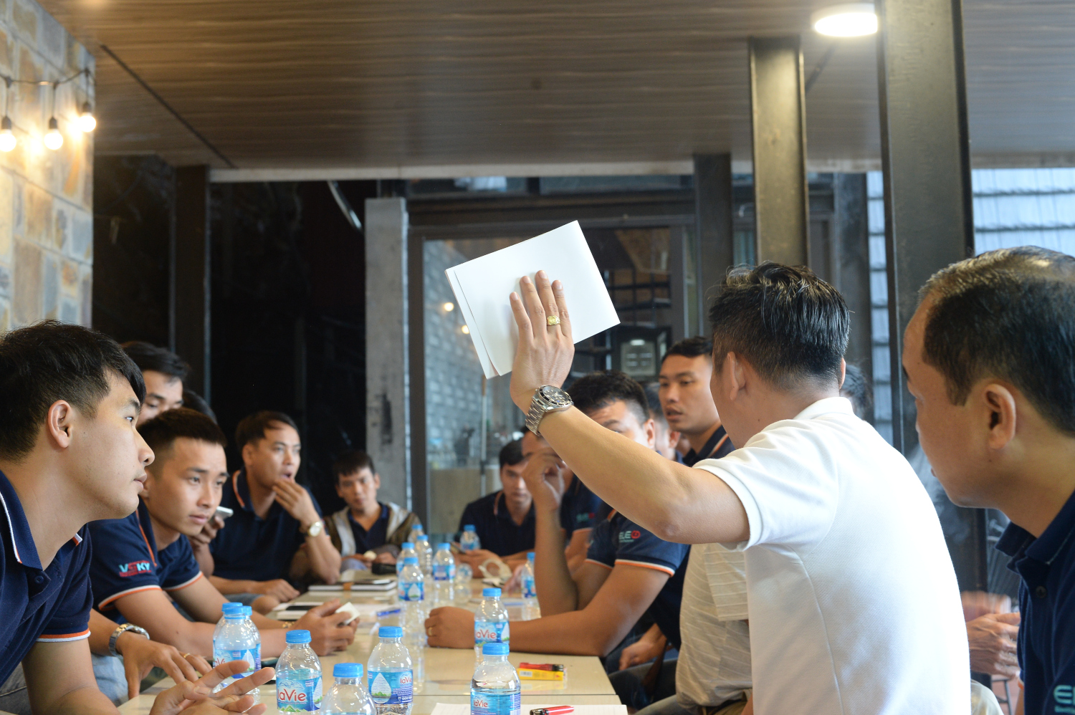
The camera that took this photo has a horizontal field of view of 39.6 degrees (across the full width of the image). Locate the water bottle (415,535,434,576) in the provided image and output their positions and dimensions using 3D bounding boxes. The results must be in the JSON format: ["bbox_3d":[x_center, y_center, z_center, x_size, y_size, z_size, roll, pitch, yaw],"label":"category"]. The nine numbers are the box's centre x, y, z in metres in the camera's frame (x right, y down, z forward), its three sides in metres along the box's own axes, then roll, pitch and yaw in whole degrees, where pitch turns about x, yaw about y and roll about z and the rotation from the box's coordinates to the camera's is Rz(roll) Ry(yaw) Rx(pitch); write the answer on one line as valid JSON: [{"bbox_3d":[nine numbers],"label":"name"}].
[{"bbox_3d":[-0.350,0.631,4.570,0.060,0.169,0.060,-1,-4,0],"label":"water bottle"}]

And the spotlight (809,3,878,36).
[{"bbox_3d":[1.083,-1.188,5.250,0.225,0.042,0.225,-1,-4,0],"label":"spotlight"}]

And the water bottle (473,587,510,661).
[{"bbox_3d":[-0.077,0.483,2.570,0.060,0.169,0.060,-1,-4,0],"label":"water bottle"}]

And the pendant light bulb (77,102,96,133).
[{"bbox_3d":[-1.619,-0.864,5.360,0.058,0.108,0.058,-1,-4,0],"label":"pendant light bulb"}]

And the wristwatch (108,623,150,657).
[{"bbox_3d":[-0.670,0.464,2.450,0.066,0.056,0.036,39,-13,-37],"label":"wristwatch"}]

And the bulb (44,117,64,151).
[{"bbox_3d":[-1.623,-0.751,5.000,0.058,0.108,0.058,-1,-4,0],"label":"bulb"}]

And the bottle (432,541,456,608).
[{"bbox_3d":[-0.254,0.594,4.070,0.060,0.169,0.060,-1,-4,0],"label":"bottle"}]

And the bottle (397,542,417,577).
[{"bbox_3d":[-0.353,0.597,4.090,0.060,0.169,0.060,-1,-4,0],"label":"bottle"}]

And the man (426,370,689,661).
[{"bbox_3d":[0.136,0.693,3.100,0.740,1.300,0.640,0,-4,-13],"label":"man"}]

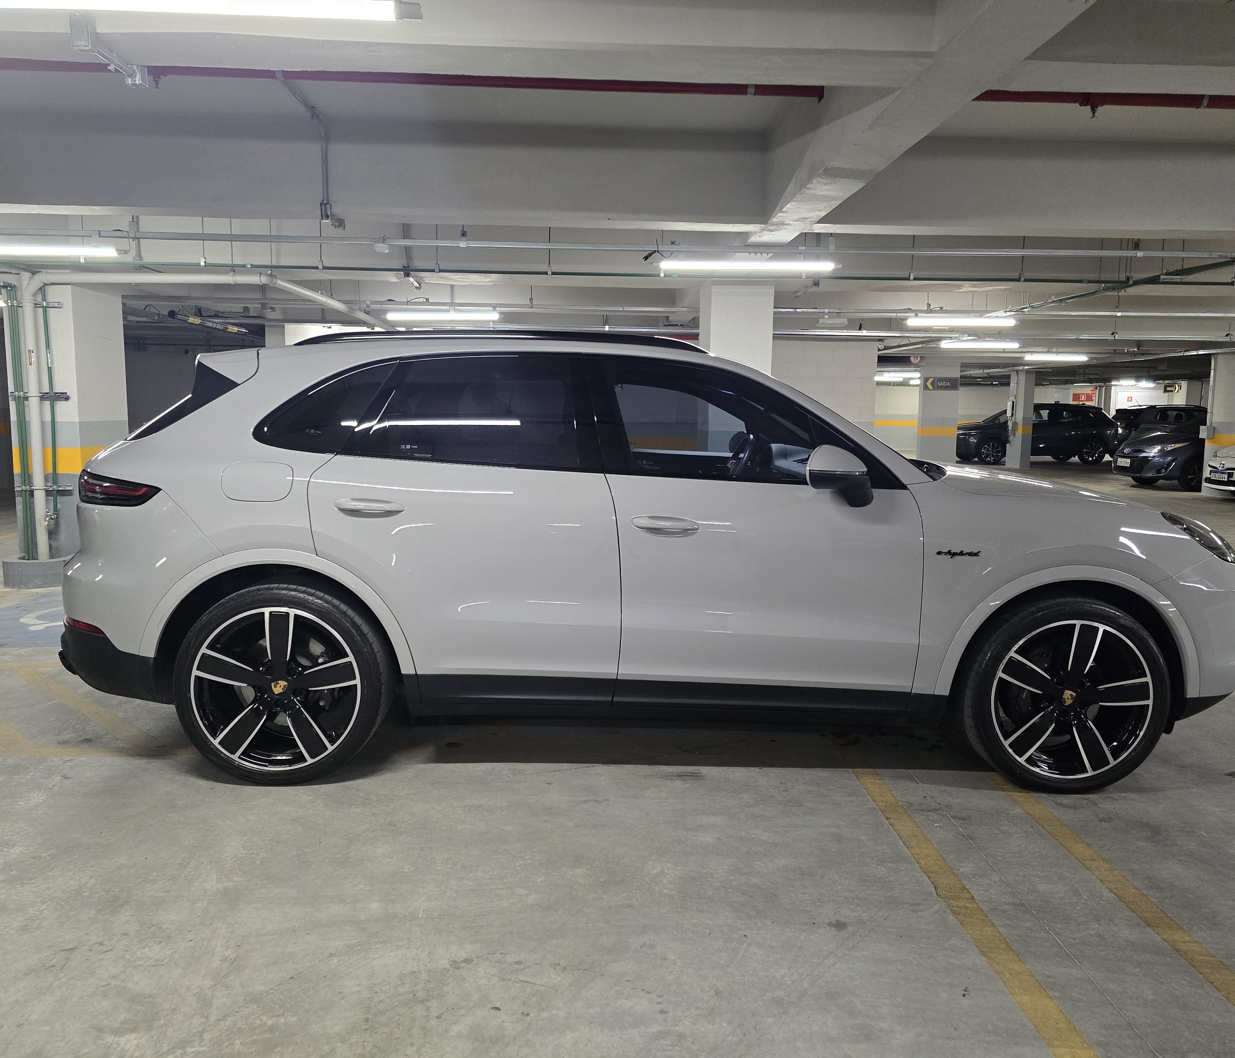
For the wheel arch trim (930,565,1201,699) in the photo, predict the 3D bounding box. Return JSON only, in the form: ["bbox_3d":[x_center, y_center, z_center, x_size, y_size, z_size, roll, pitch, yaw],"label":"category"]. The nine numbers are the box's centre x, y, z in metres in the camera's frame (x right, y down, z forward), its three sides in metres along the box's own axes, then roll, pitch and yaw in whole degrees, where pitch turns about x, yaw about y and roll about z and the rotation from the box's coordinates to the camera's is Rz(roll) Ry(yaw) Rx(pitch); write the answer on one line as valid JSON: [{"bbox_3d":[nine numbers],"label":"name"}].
[{"bbox_3d":[1.650,0.378,3.440,0.965,0.485,0.120,1,7,-1],"label":"wheel arch trim"}]

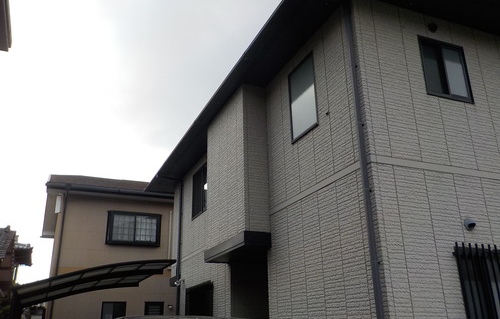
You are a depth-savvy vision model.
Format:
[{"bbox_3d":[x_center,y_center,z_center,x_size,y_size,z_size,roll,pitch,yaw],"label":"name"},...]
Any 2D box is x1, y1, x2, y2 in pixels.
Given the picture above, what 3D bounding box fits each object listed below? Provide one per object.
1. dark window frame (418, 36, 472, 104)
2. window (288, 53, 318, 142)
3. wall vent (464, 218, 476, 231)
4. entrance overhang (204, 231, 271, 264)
[{"bbox_3d":[2.662,-1.219,5.869,0.820,0.910,0.090,7,-21,-21],"label":"dark window frame"},{"bbox_3d":[0.796,-0.927,6.610,0.090,1.190,0.780,7,-21,-21],"label":"window"},{"bbox_3d":[2.586,0.762,5.076,0.130,0.135,0.090,7,-21,-21],"label":"wall vent"},{"bbox_3d":[-0.271,1.643,7.919,0.480,0.250,2.200,7,-21,-21],"label":"entrance overhang"}]

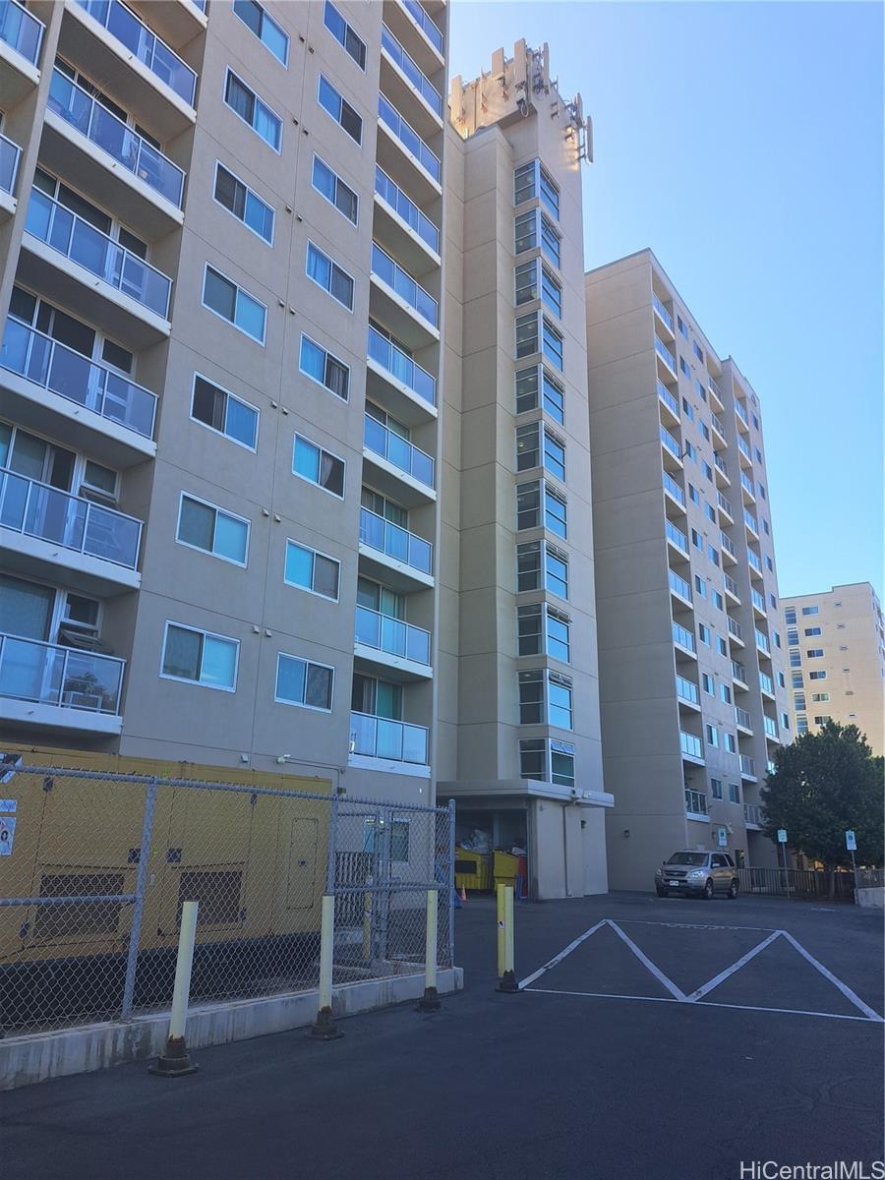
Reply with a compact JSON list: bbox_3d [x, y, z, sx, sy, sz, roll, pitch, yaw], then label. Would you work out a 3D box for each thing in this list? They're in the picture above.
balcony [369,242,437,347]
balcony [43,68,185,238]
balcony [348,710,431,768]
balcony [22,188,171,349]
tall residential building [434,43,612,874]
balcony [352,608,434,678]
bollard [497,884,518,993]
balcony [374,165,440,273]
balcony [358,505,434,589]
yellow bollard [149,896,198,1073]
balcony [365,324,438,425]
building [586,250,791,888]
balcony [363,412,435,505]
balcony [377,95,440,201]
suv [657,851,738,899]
[{"bbox_3d":[-1.391,-8.692,24.641,1.091,1.277,3.352,-11,-21,33],"label":"balcony"},{"bbox_3d":[-6.780,-8.604,16.273,0.992,1.273,3.390,-11,-21,32],"label":"balcony"},{"bbox_3d":[-1.648,3.988,20.635,1.091,1.277,3.352,-11,-21,33],"label":"balcony"},{"bbox_3d":[-6.792,-6.016,15.465,0.992,1.273,3.390,-11,-21,32],"label":"balcony"},{"bbox_3d":[1.094,-7.166,37.304,8.512,39.368,8.512,-11,-21,33],"label":"tall residential building"},{"bbox_3d":[-1.597,1.452,21.436,1.091,1.277,3.352,-11,-21,33],"label":"balcony"},{"bbox_3d":[0.811,4.213,9.955,0.230,1.140,0.230,15,-23,-38],"label":"bollard"},{"bbox_3d":[-1.399,-11.280,25.251,0.992,1.273,3.390,-11,-21,32],"label":"balcony"},{"bbox_3d":[-1.545,-1.084,22.237,1.091,1.277,3.352,-11,-21,33],"label":"balcony"},{"bbox_3d":[-1.953,2.954,6.155,0.250,1.140,0.250,-9,-20,28],"label":"yellow bollard"},{"bbox_3d":[-1.473,-6.097,23.674,0.992,1.273,3.390,-11,-21,32],"label":"balcony"},{"bbox_3d":[12.113,0.621,52.420,13.300,34.314,21.014,-11,-21,33],"label":"building"},{"bbox_3d":[-1.494,-3.620,23.038,1.091,1.277,3.352,-11,-21,33],"label":"balcony"},{"bbox_3d":[-1.360,-13.911,26.017,0.992,1.273,3.390,-11,-21,32],"label":"balcony"},{"bbox_3d":[10.032,11.124,32.160,1.970,1.790,4.780,-12,-22,35],"label":"suv"}]

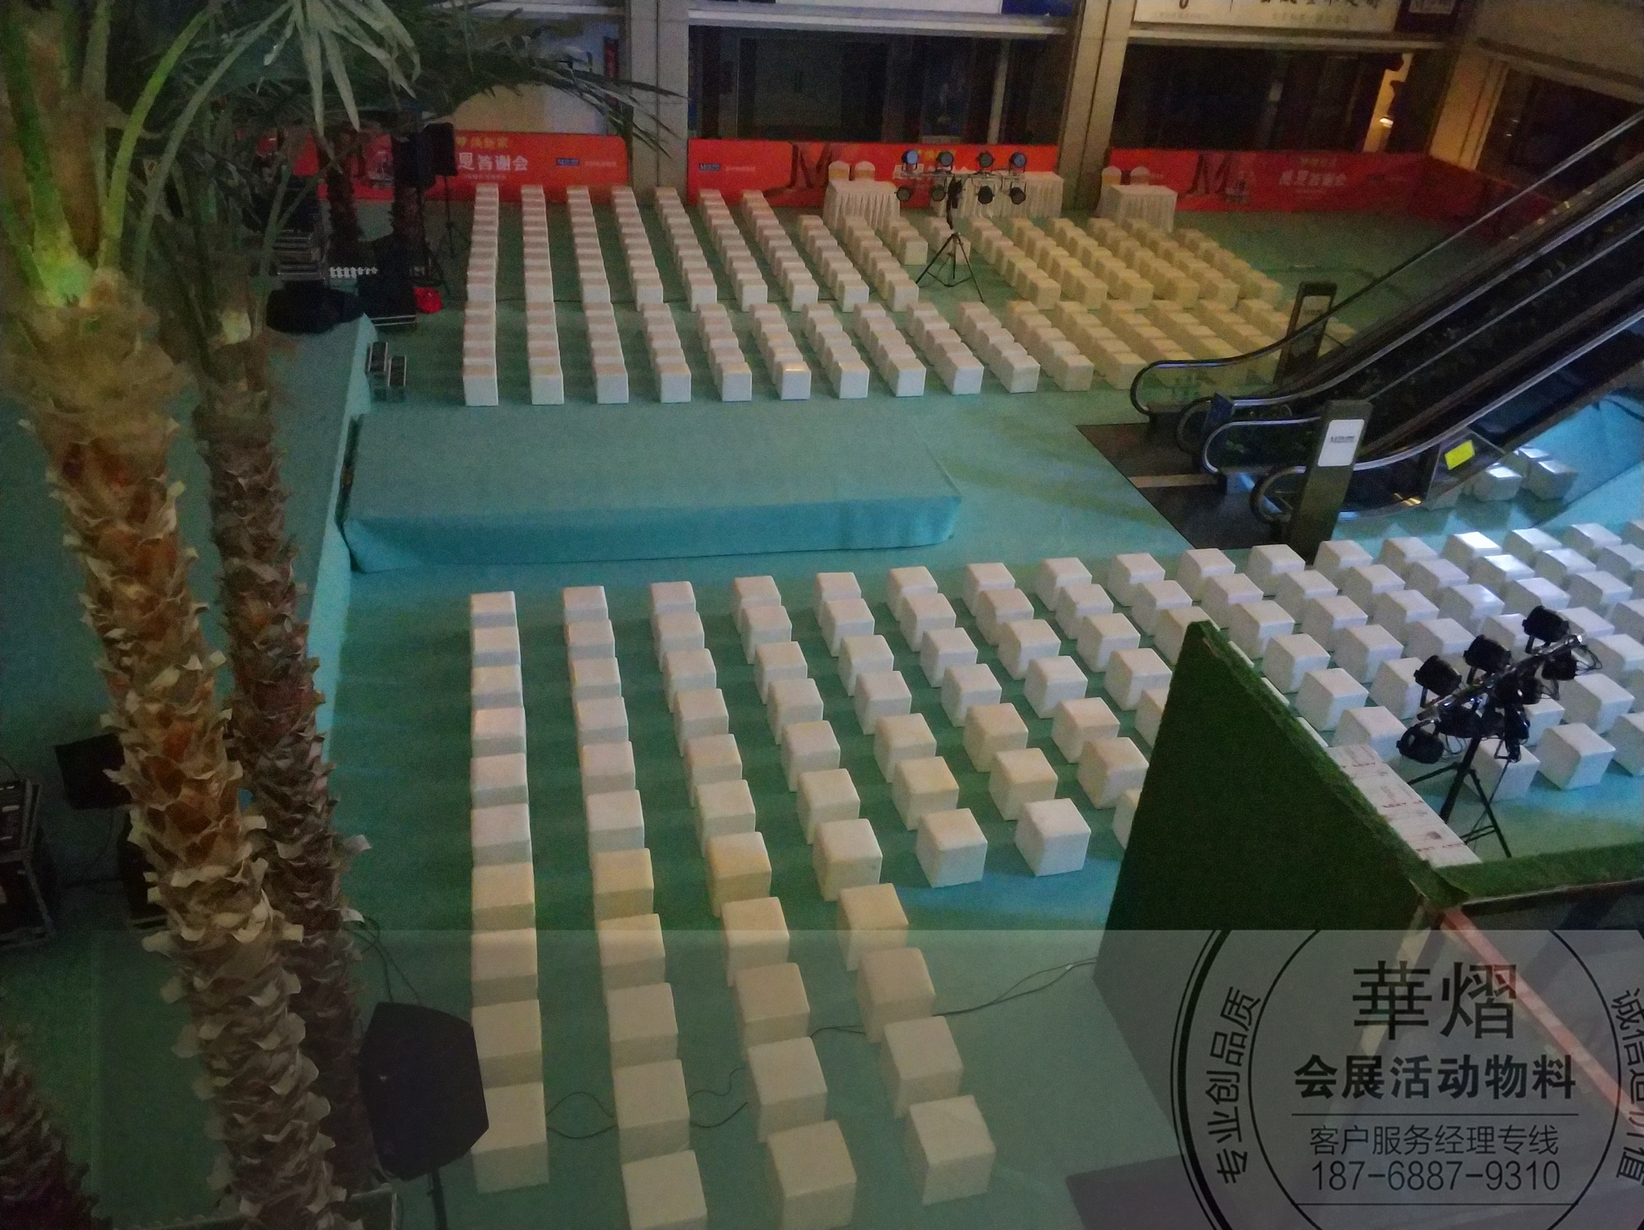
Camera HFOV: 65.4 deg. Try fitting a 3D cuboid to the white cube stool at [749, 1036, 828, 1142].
[{"bbox_3d":[-0.223,2.899,7.803,0.400,0.385,0.400,-5,33,-15],"label":"white cube stool"}]

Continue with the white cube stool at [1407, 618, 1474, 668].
[{"bbox_3d":[6.301,0.326,13.036,0.400,0.400,0.400,-5,33,-15],"label":"white cube stool"}]

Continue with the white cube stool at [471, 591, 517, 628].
[{"bbox_3d":[-3.108,0.054,12.188,0.400,0.400,0.400,-4,34,-15],"label":"white cube stool"}]

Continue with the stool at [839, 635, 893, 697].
[{"bbox_3d":[0.421,0.473,12.050,0.400,0.395,0.400,-4,33,-13],"label":"stool"}]

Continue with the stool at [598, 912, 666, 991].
[{"bbox_3d":[-1.285,2.334,8.674,0.400,0.390,0.401,-4,33,-13],"label":"stool"}]

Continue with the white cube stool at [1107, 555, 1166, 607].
[{"bbox_3d":[3.393,-0.381,13.792,0.400,0.400,0.400,-4,33,-13],"label":"white cube stool"}]

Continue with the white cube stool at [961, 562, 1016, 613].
[{"bbox_3d":[1.753,-0.268,13.415,0.400,0.400,0.400,-4,33,-13],"label":"white cube stool"}]

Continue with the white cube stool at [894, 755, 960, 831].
[{"bbox_3d":[0.852,1.460,10.497,0.405,0.386,0.405,-5,33,-14],"label":"white cube stool"}]

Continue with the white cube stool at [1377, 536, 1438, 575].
[{"bbox_3d":[6.641,-0.586,14.541,0.400,0.400,0.400,-3,33,-12],"label":"white cube stool"}]

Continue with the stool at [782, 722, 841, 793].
[{"bbox_3d":[-0.103,1.188,10.843,0.400,0.395,0.400,-4,33,-14],"label":"stool"}]

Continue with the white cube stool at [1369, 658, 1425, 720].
[{"bbox_3d":[5.615,0.691,12.284,0.405,0.386,0.405,-5,33,-15],"label":"white cube stool"}]

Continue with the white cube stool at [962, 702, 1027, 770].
[{"bbox_3d":[1.526,1.073,11.251,0.400,0.395,0.400,-5,33,-15],"label":"white cube stool"}]

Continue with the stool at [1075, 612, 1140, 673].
[{"bbox_3d":[2.842,0.280,12.679,0.400,0.400,0.400,-4,34,-14],"label":"stool"}]

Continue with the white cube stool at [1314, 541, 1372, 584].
[{"bbox_3d":[5.852,-0.556,14.418,0.400,0.395,0.402,-4,34,-14],"label":"white cube stool"}]

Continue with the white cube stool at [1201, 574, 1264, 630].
[{"bbox_3d":[4.301,-0.156,13.434,0.400,0.395,0.400,-5,33,-15],"label":"white cube stool"}]

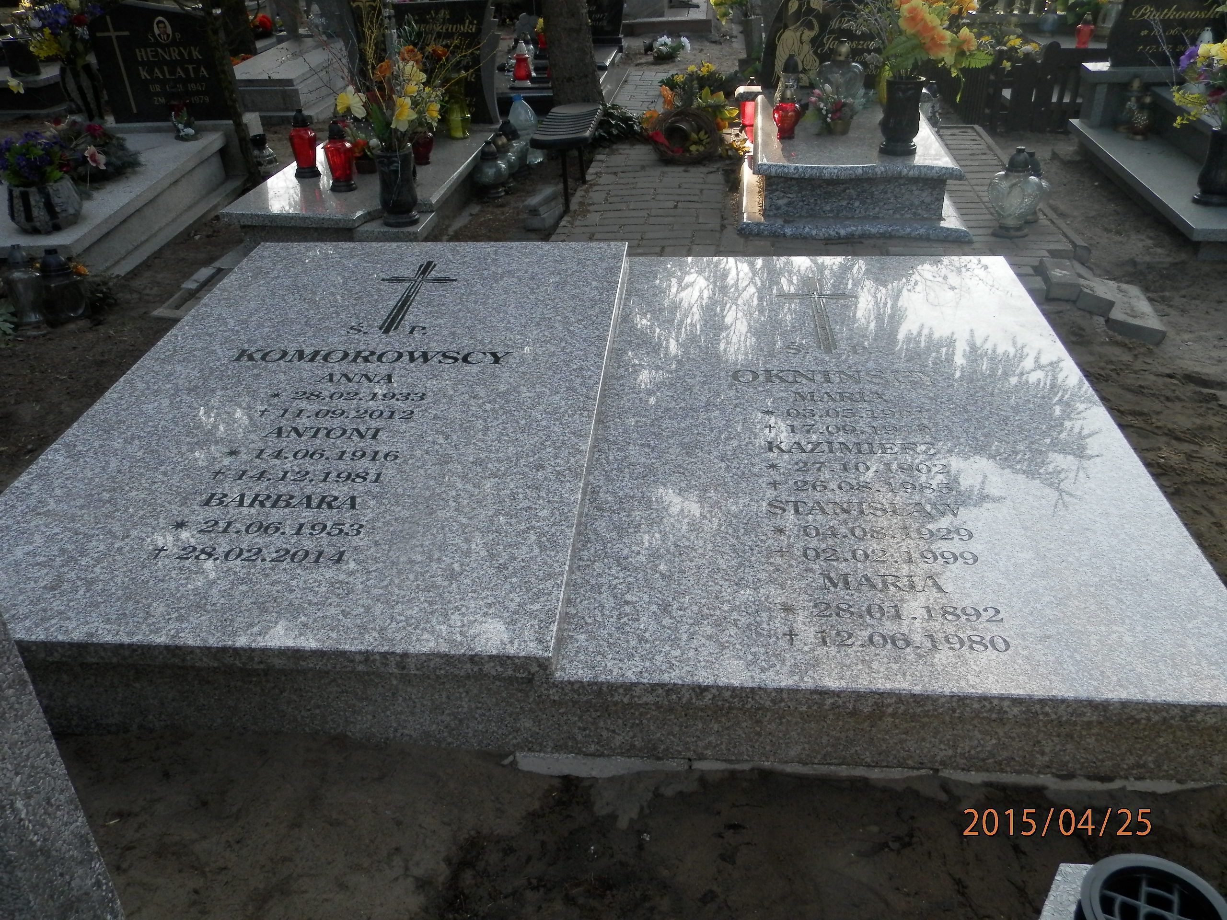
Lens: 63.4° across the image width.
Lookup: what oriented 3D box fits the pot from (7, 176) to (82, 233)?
[{"bbox_3d":[-2.000,-0.891,3.478,0.240,0.163,0.240,-18,35,-25],"label":"pot"}]

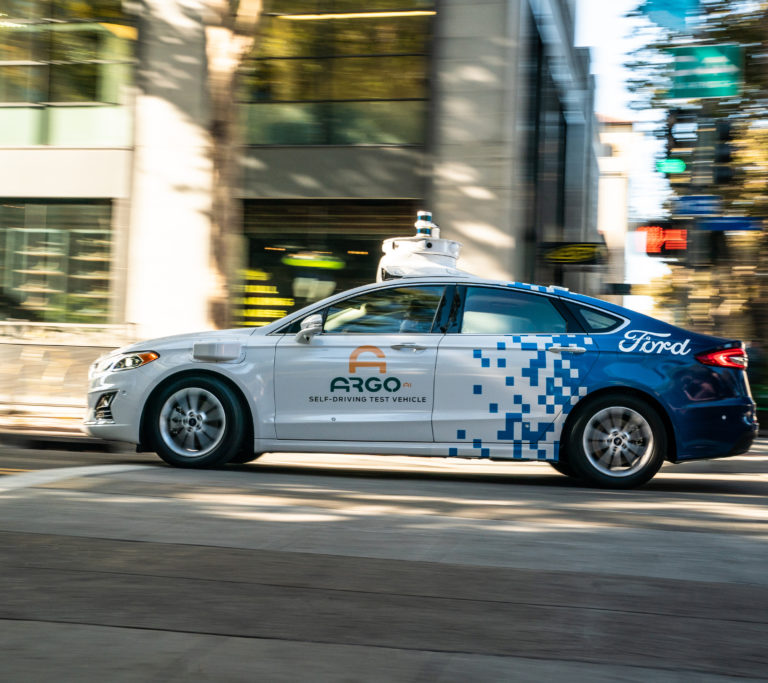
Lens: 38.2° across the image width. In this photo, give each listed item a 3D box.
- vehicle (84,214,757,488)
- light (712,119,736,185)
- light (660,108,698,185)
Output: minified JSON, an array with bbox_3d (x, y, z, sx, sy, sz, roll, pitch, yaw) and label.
[{"bbox_3d":[0.265,0.020,8.378,4.870,1.930,1.950,2,-4,2],"label":"vehicle"},{"bbox_3d":[4.010,-2.244,13.104,0.370,0.800,0.300,2,-2,11],"label":"light"},{"bbox_3d":[3.486,-2.308,13.131,0.310,0.850,0.370,2,-2,11],"label":"light"}]

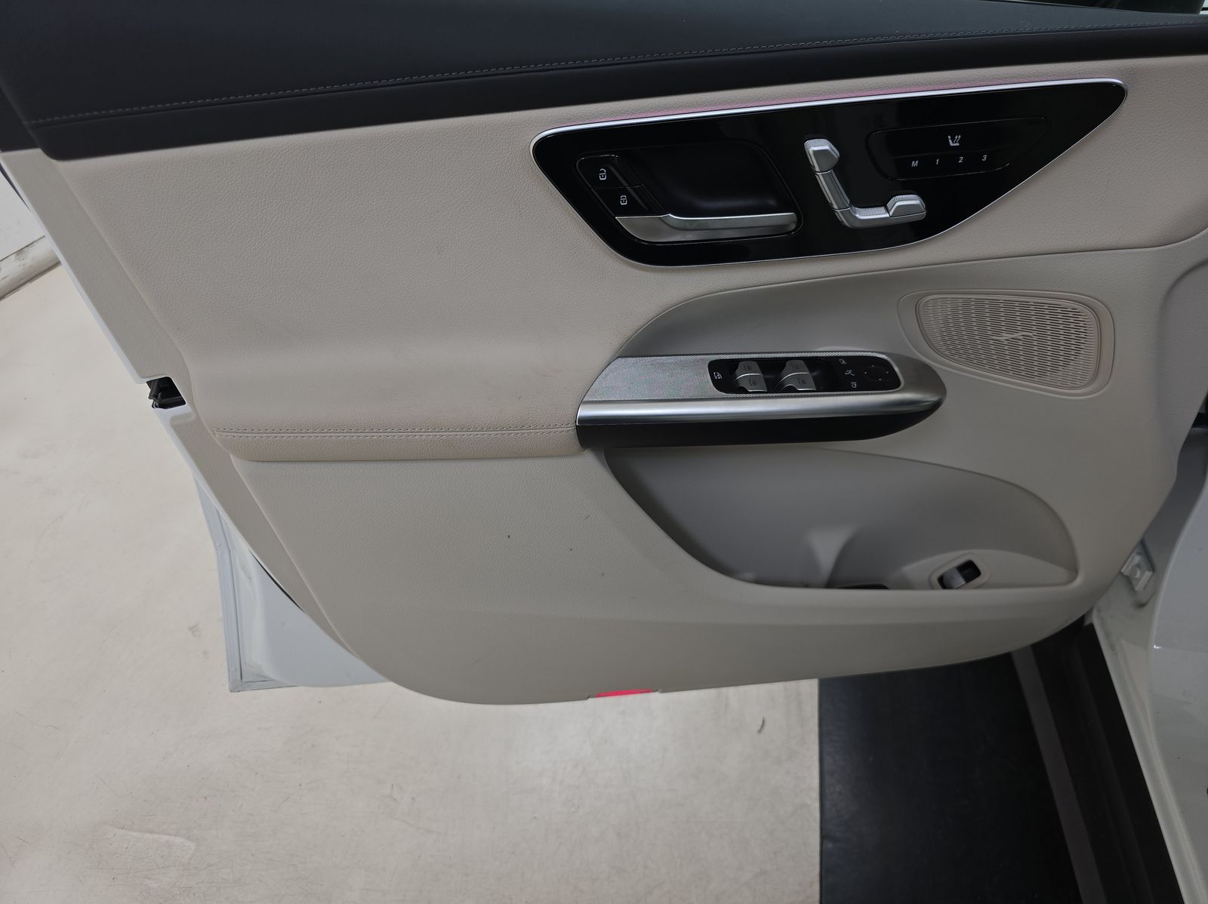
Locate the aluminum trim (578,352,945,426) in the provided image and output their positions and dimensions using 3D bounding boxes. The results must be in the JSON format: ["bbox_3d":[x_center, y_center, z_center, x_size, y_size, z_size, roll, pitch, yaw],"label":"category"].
[{"bbox_3d":[0.135,-0.060,0.735,0.325,0.032,0.085,-2,33,-4],"label":"aluminum trim"}]

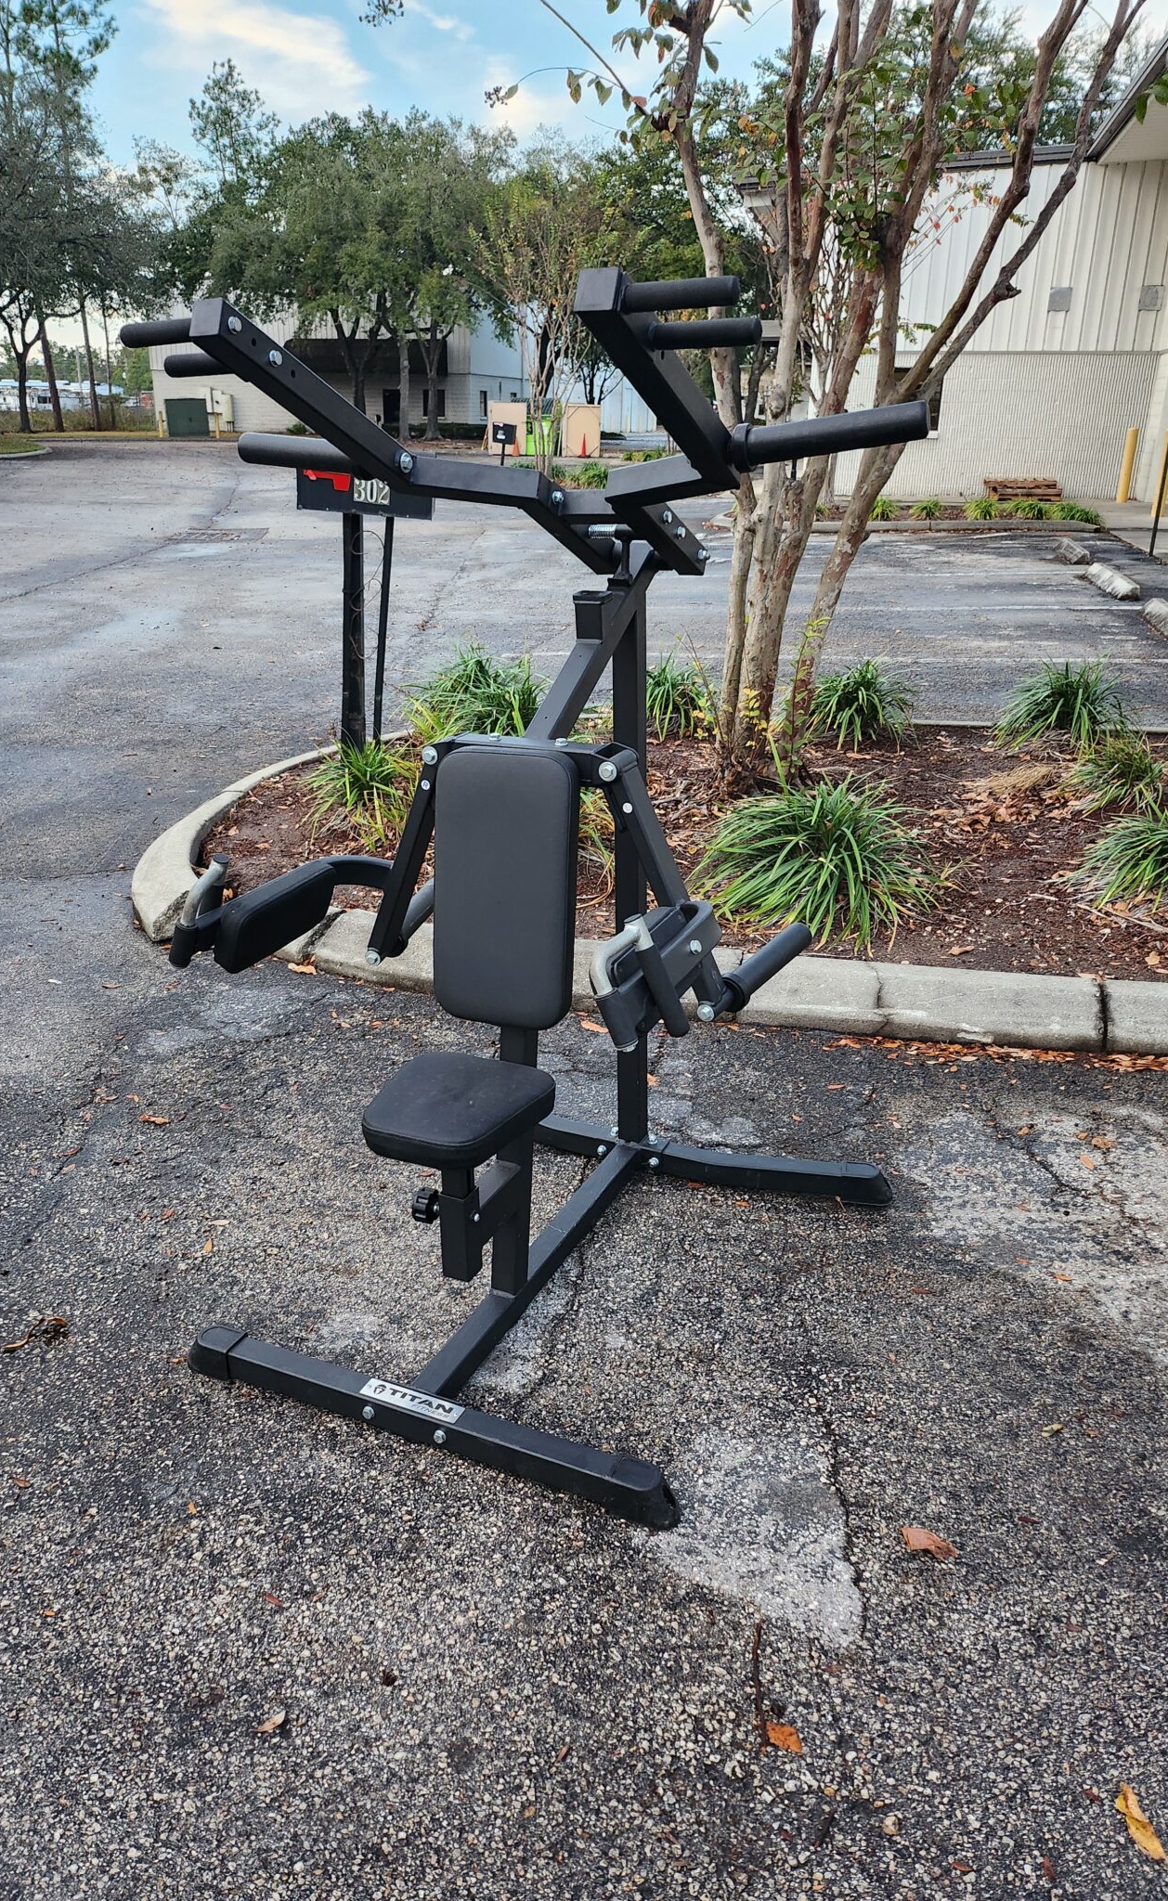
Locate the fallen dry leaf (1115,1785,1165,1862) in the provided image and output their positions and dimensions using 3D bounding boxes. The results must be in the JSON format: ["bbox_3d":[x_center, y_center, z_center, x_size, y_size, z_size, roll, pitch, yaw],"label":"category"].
[{"bbox_3d":[0.662,1.039,1.568,0.034,0.016,0.094,-3,23,-9],"label":"fallen dry leaf"}]

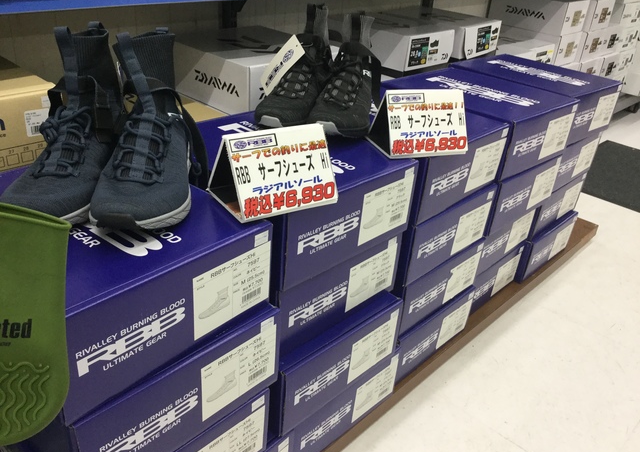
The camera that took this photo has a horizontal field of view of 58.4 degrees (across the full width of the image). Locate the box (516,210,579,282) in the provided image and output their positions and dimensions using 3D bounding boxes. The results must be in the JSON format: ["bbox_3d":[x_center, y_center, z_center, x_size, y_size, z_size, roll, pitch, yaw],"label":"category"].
[{"bbox_3d":[0.542,-0.008,1.741,0.285,0.128,0.340,-23,39,-39],"label":"box"}]

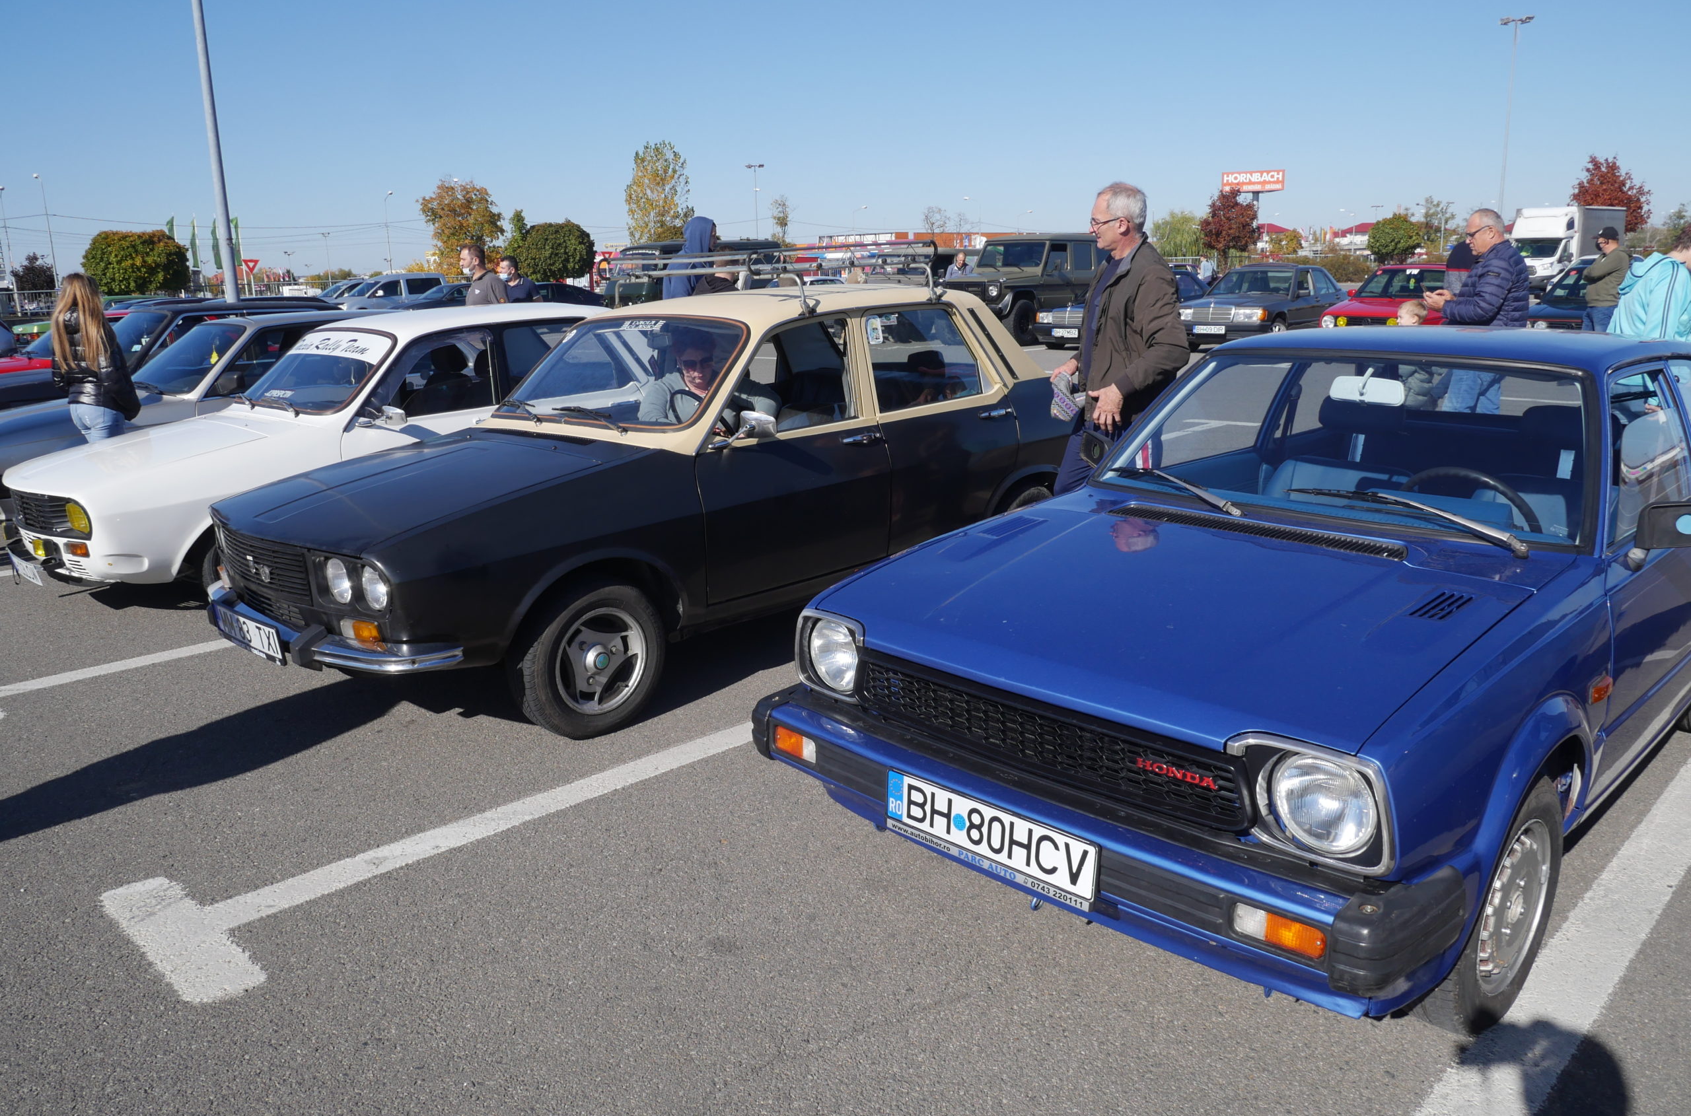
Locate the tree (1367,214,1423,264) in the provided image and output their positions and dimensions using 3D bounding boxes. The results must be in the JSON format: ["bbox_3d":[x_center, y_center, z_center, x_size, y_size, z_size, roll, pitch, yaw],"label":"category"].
[{"bbox_3d":[34.420,-19.417,73.649,3.186,3.977,3.186,5,15,24],"label":"tree"}]

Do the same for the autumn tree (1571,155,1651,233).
[{"bbox_3d":[35.096,-15.471,54.024,3.228,5.755,3.228,8,16,31],"label":"autumn tree"}]

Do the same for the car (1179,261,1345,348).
[{"bbox_3d":[7.309,-4.289,20.215,1.690,1.390,4.430,11,18,42],"label":"car"}]

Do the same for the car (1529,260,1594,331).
[{"bbox_3d":[10.764,-3.299,16.030,1.650,1.340,4.040,12,19,43],"label":"car"}]

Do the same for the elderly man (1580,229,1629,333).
[{"bbox_3d":[8.087,-2.612,12.578,0.460,1.770,0.540,3,15,17],"label":"elderly man"}]

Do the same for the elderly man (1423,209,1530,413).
[{"bbox_3d":[3.646,-1.106,6.852,0.530,1.770,0.520,5,15,22],"label":"elderly man"}]

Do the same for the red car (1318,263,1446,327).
[{"bbox_3d":[8.920,-3.838,18.263,1.680,1.410,4.000,12,19,43],"label":"red car"}]

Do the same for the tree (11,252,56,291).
[{"bbox_3d":[-60.328,-20.831,87.279,2.768,3.623,2.768,-10,17,-33],"label":"tree"}]

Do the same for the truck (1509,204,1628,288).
[{"bbox_3d":[25.825,-11.040,42.562,6.100,3.200,2.150,-11,16,-39],"label":"truck"}]

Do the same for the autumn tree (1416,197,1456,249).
[{"bbox_3d":[42.826,-23.278,85.711,3.600,6.076,3.600,-1,14,0],"label":"autumn tree"}]

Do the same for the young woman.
[{"bbox_3d":[-4.232,-0.810,6.776,0.520,1.630,0.420,-2,13,-6],"label":"young woman"}]

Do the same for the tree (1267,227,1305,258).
[{"bbox_3d":[35.270,-23.539,94.649,3.100,6.000,3.100,-1,12,0],"label":"tree"}]

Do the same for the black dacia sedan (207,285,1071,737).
[{"bbox_3d":[-0.399,-0.434,5.135,1.640,1.440,4.340,12,19,43],"label":"black dacia sedan"}]

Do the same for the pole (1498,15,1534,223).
[{"bbox_3d":[26.364,-15.629,47.245,1.450,11.500,0.500,11,17,43],"label":"pole"}]

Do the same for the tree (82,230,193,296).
[{"bbox_3d":[-29.218,-11.692,48.479,3.857,3.451,3.857,-9,16,-29],"label":"tree"}]

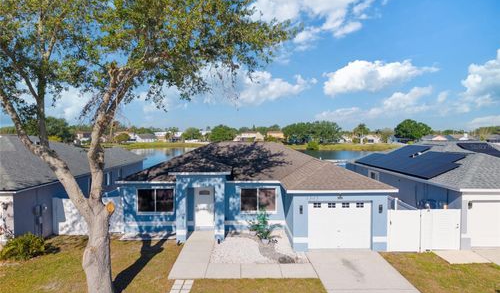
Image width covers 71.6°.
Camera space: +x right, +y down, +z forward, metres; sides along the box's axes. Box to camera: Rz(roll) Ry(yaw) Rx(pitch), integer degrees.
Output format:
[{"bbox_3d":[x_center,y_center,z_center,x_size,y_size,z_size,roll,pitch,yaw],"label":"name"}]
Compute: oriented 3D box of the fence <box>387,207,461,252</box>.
[{"bbox_3d":[7.657,3.700,15.160,3.280,1.840,0.120,0,2,-2],"label":"fence"}]

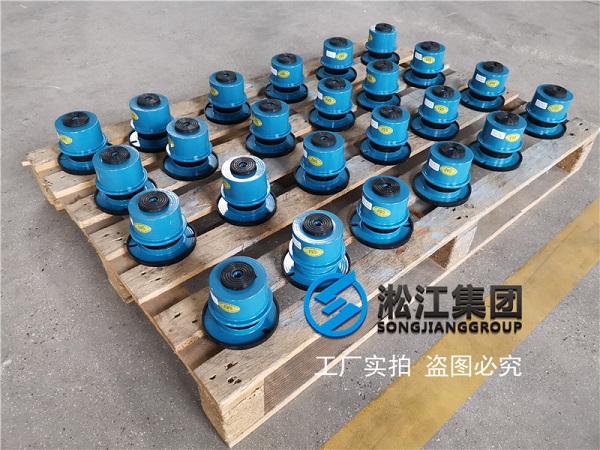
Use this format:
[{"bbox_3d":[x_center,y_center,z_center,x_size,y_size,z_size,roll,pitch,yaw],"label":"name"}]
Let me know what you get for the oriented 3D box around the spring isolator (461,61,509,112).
[{"bbox_3d":[0.525,-0.394,1.308,0.124,0.104,0.124,6,43,5],"label":"spring isolator"}]

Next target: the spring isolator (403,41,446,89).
[{"bbox_3d":[0.383,-0.490,1.410,0.125,0.105,0.125,12,43,11],"label":"spring isolator"}]

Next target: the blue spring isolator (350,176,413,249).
[{"bbox_3d":[0.161,-0.034,0.901,0.124,0.104,0.124,11,43,10],"label":"blue spring isolator"}]

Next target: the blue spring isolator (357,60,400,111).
[{"bbox_3d":[0.224,-0.399,1.303,0.125,0.105,0.125,1,42,-1],"label":"blue spring isolator"}]

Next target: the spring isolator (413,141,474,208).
[{"bbox_3d":[0.317,-0.119,1.006,0.126,0.104,0.126,19,45,17],"label":"spring isolator"}]

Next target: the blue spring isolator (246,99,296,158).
[{"bbox_3d":[-0.069,-0.238,1.114,0.124,0.104,0.124,1,43,-1],"label":"blue spring isolator"}]

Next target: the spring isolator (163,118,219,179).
[{"bbox_3d":[-0.245,-0.178,1.041,0.124,0.104,0.124,1,43,-1],"label":"spring isolator"}]

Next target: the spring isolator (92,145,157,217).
[{"bbox_3d":[-0.367,-0.101,0.958,0.126,0.104,0.126,1,42,-1],"label":"spring isolator"}]

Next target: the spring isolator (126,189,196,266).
[{"bbox_3d":[-0.258,-0.005,0.853,0.125,0.105,0.125,8,43,6],"label":"spring isolator"}]

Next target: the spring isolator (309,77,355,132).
[{"bbox_3d":[0.087,-0.323,1.220,0.126,0.104,0.126,1,42,-1],"label":"spring isolator"}]

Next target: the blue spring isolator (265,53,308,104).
[{"bbox_3d":[-0.035,-0.418,1.311,0.124,0.104,0.124,1,43,-1],"label":"blue spring isolator"}]

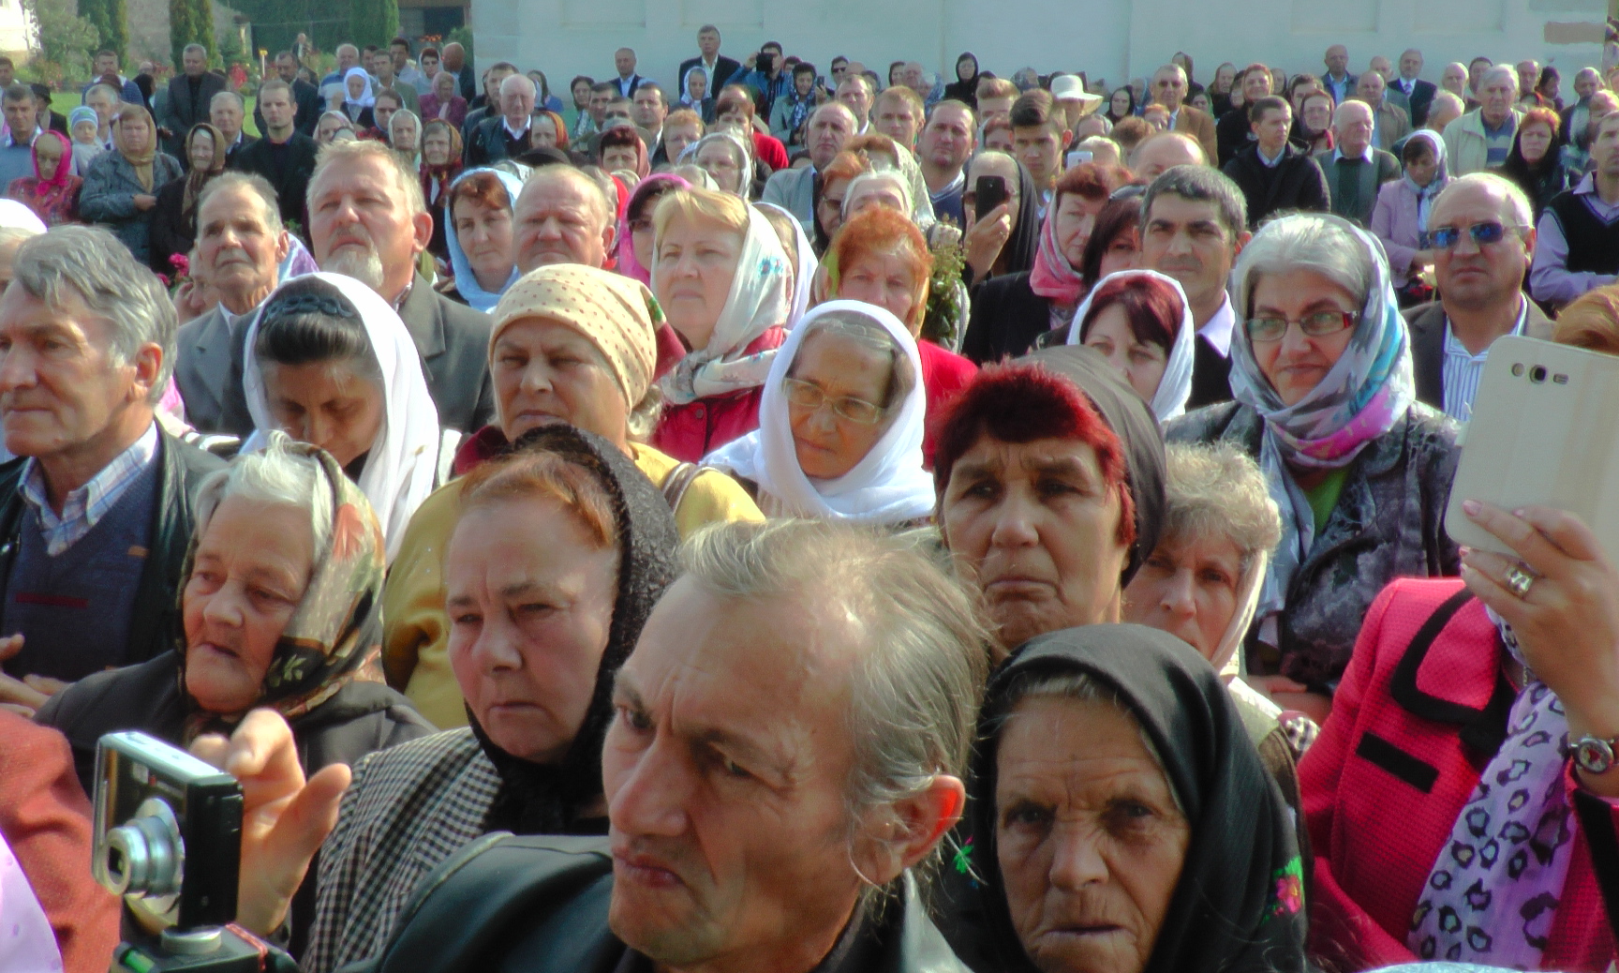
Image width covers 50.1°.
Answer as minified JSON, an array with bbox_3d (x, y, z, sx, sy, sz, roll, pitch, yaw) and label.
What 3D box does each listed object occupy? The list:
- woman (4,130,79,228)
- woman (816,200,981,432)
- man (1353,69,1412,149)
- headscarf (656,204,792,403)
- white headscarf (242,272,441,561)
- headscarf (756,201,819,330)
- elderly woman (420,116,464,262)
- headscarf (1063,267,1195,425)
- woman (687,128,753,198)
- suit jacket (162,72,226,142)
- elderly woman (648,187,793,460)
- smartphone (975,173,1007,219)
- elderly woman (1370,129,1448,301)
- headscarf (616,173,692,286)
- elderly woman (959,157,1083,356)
[{"bbox_3d":[-3.605,-0.962,8.392,0.480,1.500,0.320,-3,15,-10],"label":"woman"},{"bbox_3d":[0.130,0.288,3.152,0.480,1.580,0.320,2,15,8],"label":"woman"},{"bbox_3d":[3.566,-1.827,11.218,0.520,1.700,0.320,7,16,23],"label":"man"},{"bbox_3d":[-0.131,-0.282,2.608,0.200,0.300,0.235,7,16,23],"label":"headscarf"},{"bbox_3d":[-0.555,-0.078,2.060,0.240,0.360,0.260,1,14,5],"label":"white headscarf"},{"bbox_3d":[-0.088,-0.350,3.091,0.220,0.320,0.250,8,17,29],"label":"headscarf"},{"bbox_3d":[-1.839,-1.091,8.795,0.450,1.520,0.320,1,15,5],"label":"elderly woman"},{"bbox_3d":[0.498,-0.195,2.718,0.205,0.300,0.235,6,16,21],"label":"headscarf"},{"bbox_3d":[-0.315,-0.568,6.497,0.470,1.500,0.320,5,16,19],"label":"woman"},{"bbox_3d":[-4.426,-2.635,12.597,0.500,0.760,0.300,-4,16,-14],"label":"suit jacket"},{"bbox_3d":[-0.135,0.337,2.787,0.480,1.620,0.320,7,16,23],"label":"elderly woman"},{"bbox_3d":[0.426,-0.664,4.050,0.068,0.135,0.011,1,15,-7],"label":"smartphone"},{"bbox_3d":[2.504,-0.727,7.296,0.470,1.530,0.360,7,17,26],"label":"elderly woman"},{"bbox_3d":[-0.350,-0.593,4.150,0.240,0.330,0.260,2,15,8],"label":"headscarf"},{"bbox_3d":[0.478,-0.087,4.553,0.480,1.550,0.380,3,15,10],"label":"elderly woman"}]

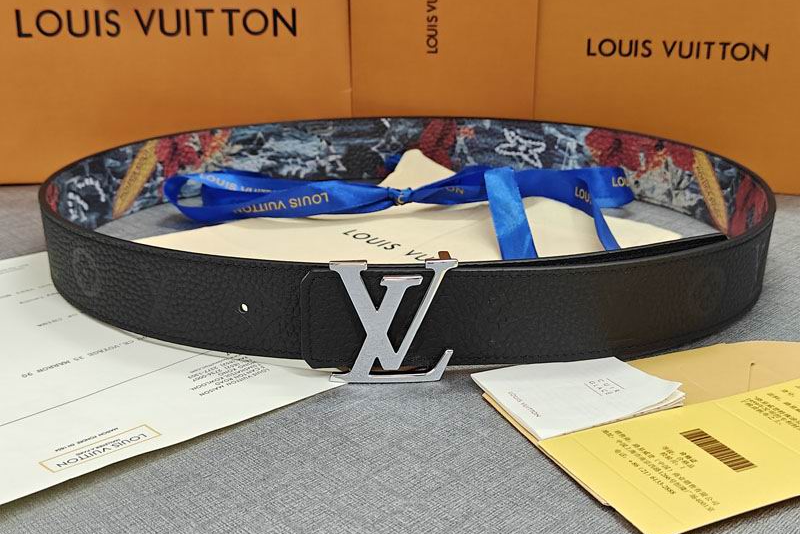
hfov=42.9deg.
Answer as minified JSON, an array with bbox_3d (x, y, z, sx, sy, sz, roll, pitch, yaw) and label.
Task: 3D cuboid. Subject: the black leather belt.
[{"bbox_3d":[0.001,-0.030,0.529,0.367,0.046,0.315,0,20,0],"label":"black leather belt"}]

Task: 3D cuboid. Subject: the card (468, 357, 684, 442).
[{"bbox_3d":[0.064,0.047,0.365,0.060,0.007,0.049,-10,22,-25],"label":"card"}]

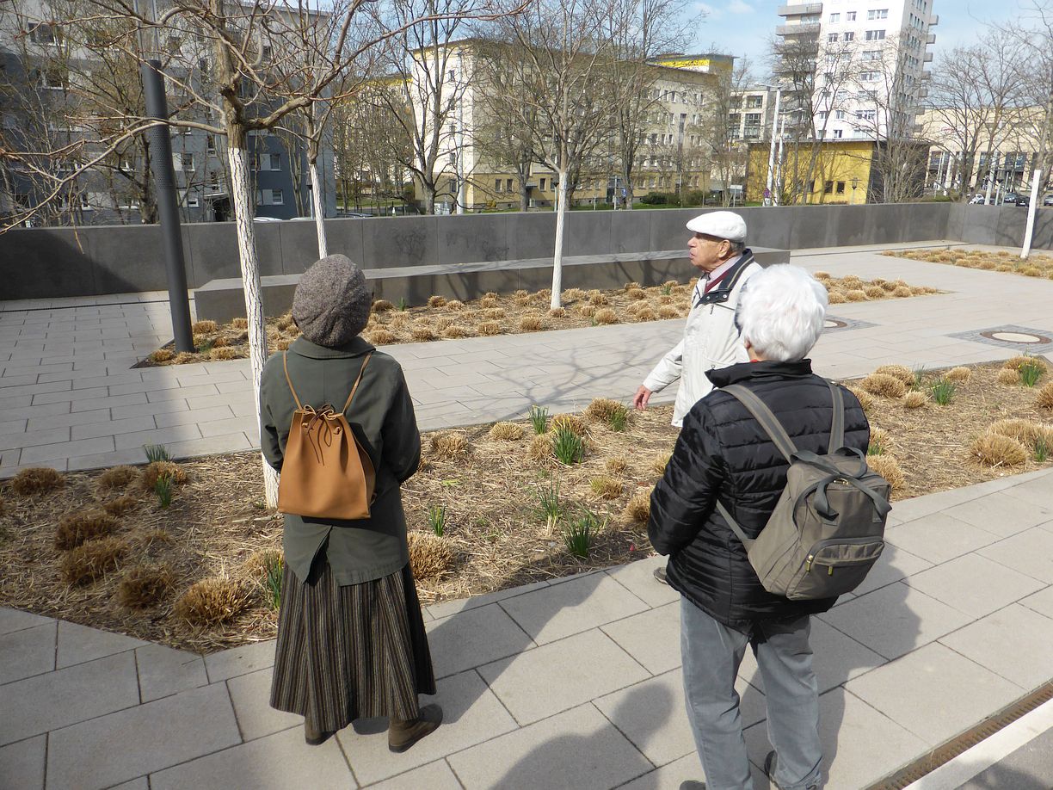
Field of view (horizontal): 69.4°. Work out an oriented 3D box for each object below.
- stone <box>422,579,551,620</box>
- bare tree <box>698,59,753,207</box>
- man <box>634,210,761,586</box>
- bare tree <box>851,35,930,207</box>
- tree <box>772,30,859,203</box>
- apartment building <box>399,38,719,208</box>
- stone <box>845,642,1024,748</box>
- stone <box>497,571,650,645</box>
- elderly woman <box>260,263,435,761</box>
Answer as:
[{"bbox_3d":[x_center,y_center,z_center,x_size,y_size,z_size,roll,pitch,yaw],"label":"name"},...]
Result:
[{"bbox_3d":[-0.170,0.984,3.594,0.597,0.070,0.125,-9,18,-28],"label":"stone"},{"bbox_3d":[19.508,-25.362,74.816,5.417,14.204,5.417,0,16,0],"label":"bare tree"},{"bbox_3d":[0.823,0.051,3.518,0.580,1.765,0.520,-2,16,-8],"label":"man"},{"bbox_3d":[38.318,-28.566,80.363,8.182,17.374,8.182,0,16,0],"label":"bare tree"},{"bbox_3d":[29.736,-28.088,78.352,9.041,17.453,9.041,0,16,0],"label":"tree"},{"bbox_3d":[6.387,-32.544,96.219,40.336,17.000,12.737,-12,20,-36],"label":"apartment building"},{"bbox_3d":[1.582,1.166,2.954,0.596,0.070,0.385,-9,18,-28],"label":"stone"},{"bbox_3d":[0.221,1.005,3.518,0.596,0.070,0.396,-9,18,-28],"label":"stone"},{"bbox_3d":[-0.550,0.388,2.507,0.540,1.672,0.440,4,16,11],"label":"elderly woman"}]

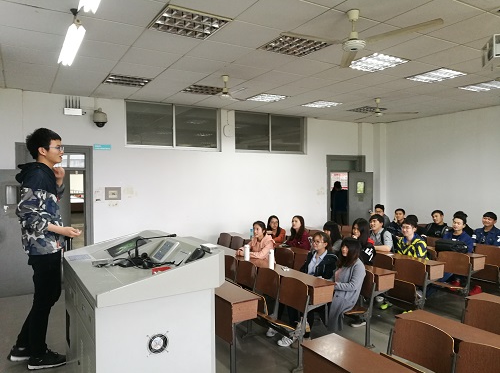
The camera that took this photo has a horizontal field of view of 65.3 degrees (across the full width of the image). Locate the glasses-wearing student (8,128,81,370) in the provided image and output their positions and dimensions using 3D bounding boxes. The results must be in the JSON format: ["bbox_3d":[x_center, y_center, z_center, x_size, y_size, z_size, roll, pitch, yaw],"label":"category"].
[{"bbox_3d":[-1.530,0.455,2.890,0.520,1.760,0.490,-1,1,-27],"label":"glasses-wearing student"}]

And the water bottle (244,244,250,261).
[{"bbox_3d":[-0.034,0.873,5.193,0.070,0.230,0.070,-1,1,-31],"label":"water bottle"}]

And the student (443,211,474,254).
[{"bbox_3d":[3.211,1.078,6.068,0.500,1.250,0.720,0,1,45],"label":"student"}]

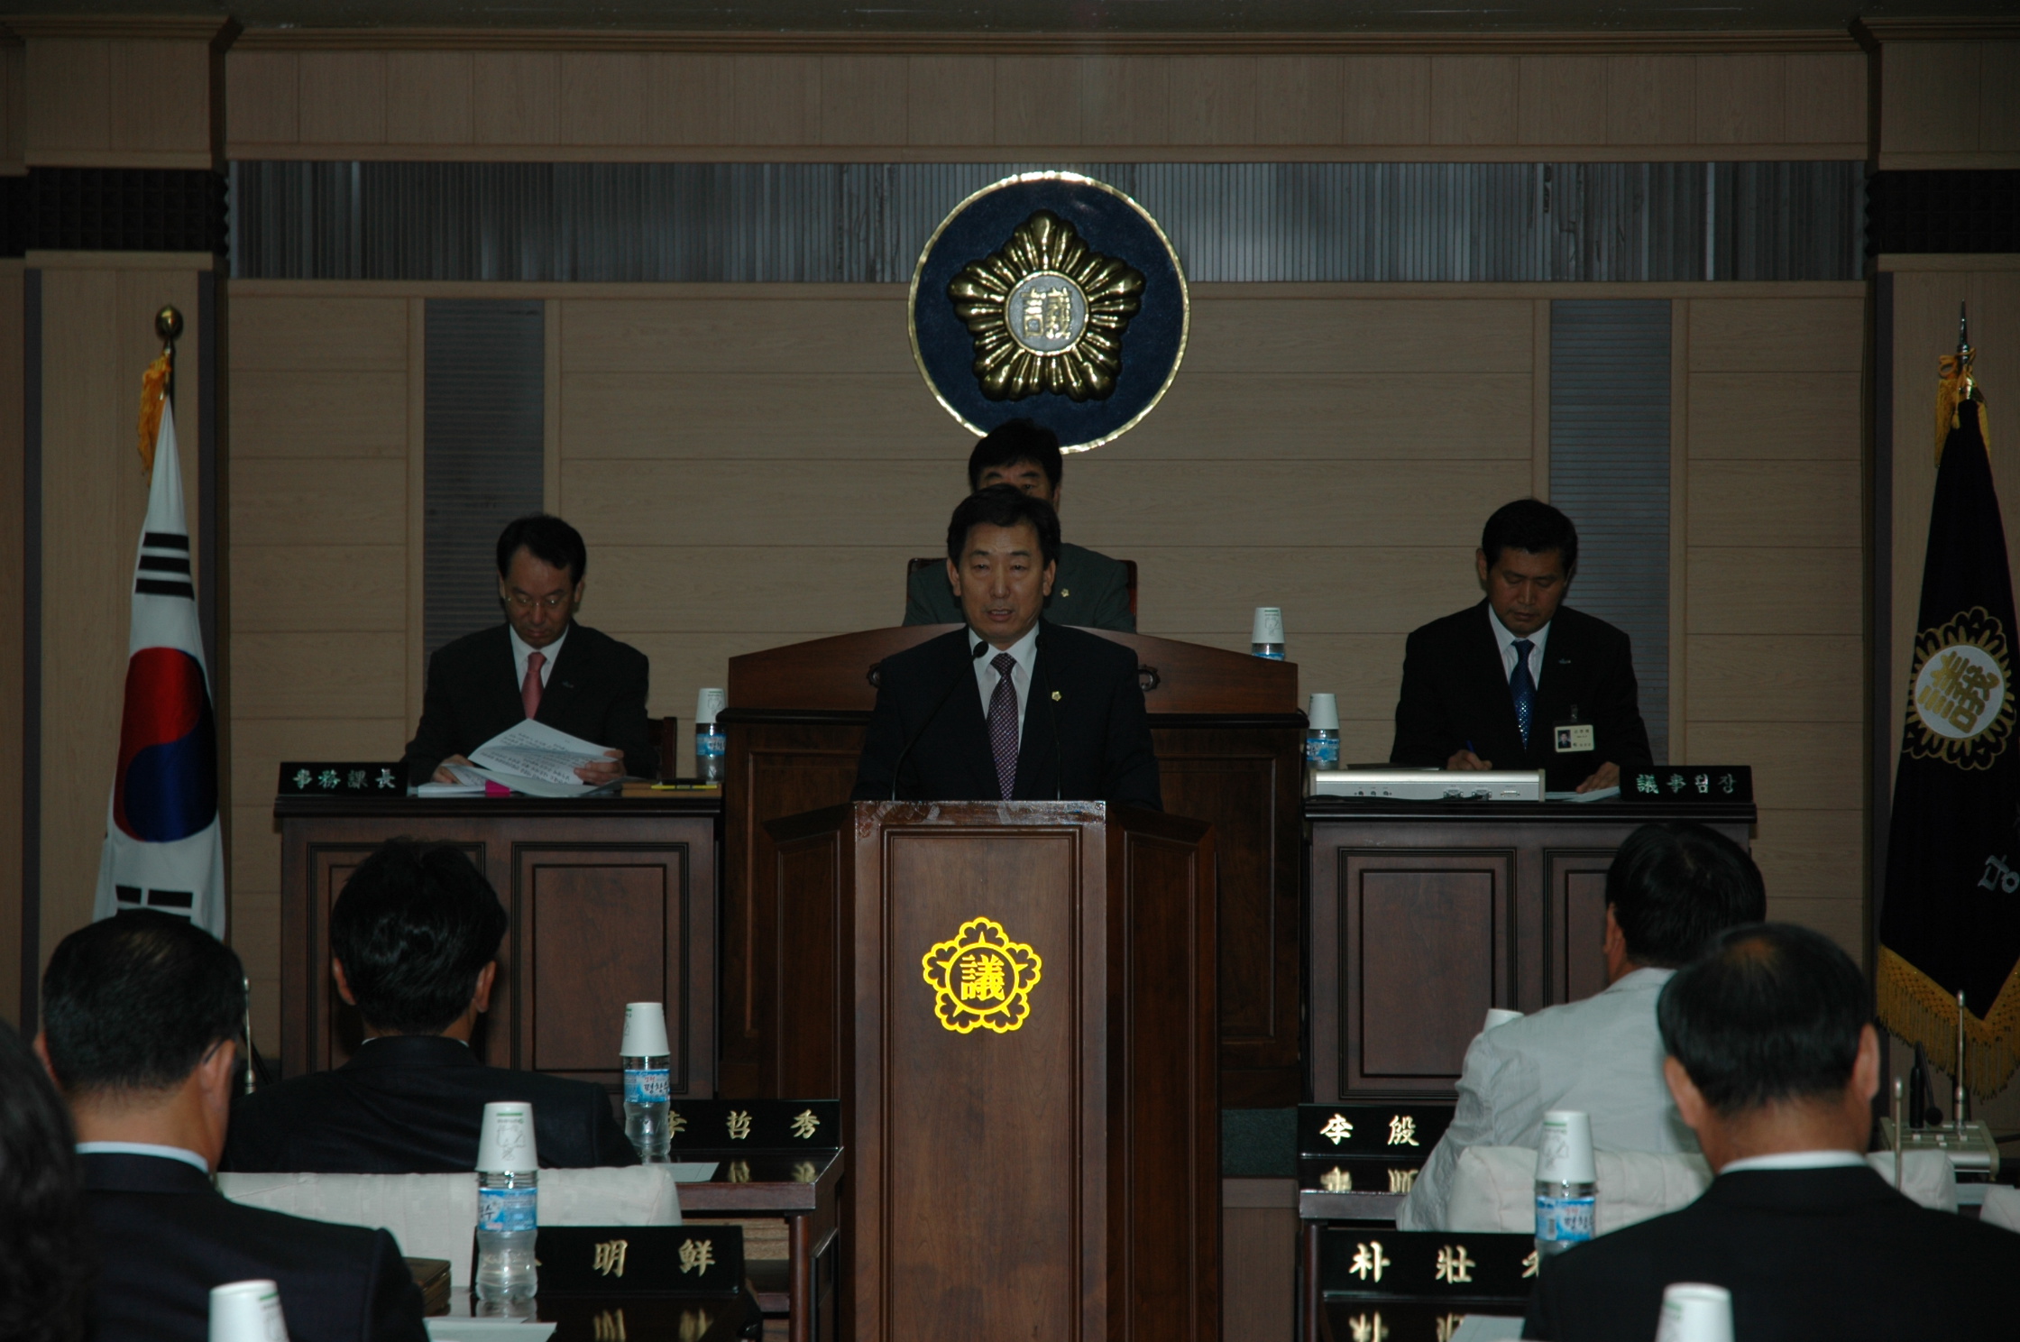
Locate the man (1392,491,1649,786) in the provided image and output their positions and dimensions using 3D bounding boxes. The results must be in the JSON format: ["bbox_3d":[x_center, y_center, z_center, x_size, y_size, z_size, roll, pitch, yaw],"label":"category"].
[{"bbox_3d":[1.095,0.278,12.600,0.560,1.300,0.780,0,1,2],"label":"man"}]

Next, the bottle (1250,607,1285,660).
[{"bbox_3d":[0.556,-0.029,12.600,0.068,0.214,0.068,0,1,2],"label":"bottle"}]

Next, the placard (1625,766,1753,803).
[{"bbox_3d":[1.446,0.241,12.572,0.275,0.073,0.070,0,0,2],"label":"placard"}]

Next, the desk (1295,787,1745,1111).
[{"bbox_3d":[1.143,0.621,12.814,0.955,0.700,0.620,0,0,1],"label":"desk"}]

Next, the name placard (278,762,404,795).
[{"bbox_3d":[-1.425,0.233,12.572,0.272,0.074,0.070,0,0,1],"label":"name placard"}]

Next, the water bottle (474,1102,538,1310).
[{"bbox_3d":[-0.550,0.580,6.450,0.068,0.216,0.068,0,1,2],"label":"water bottle"}]

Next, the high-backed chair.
[{"bbox_3d":[0.025,0.248,13.150,0.590,1.040,0.650,0,1,2],"label":"high-backed chair"}]

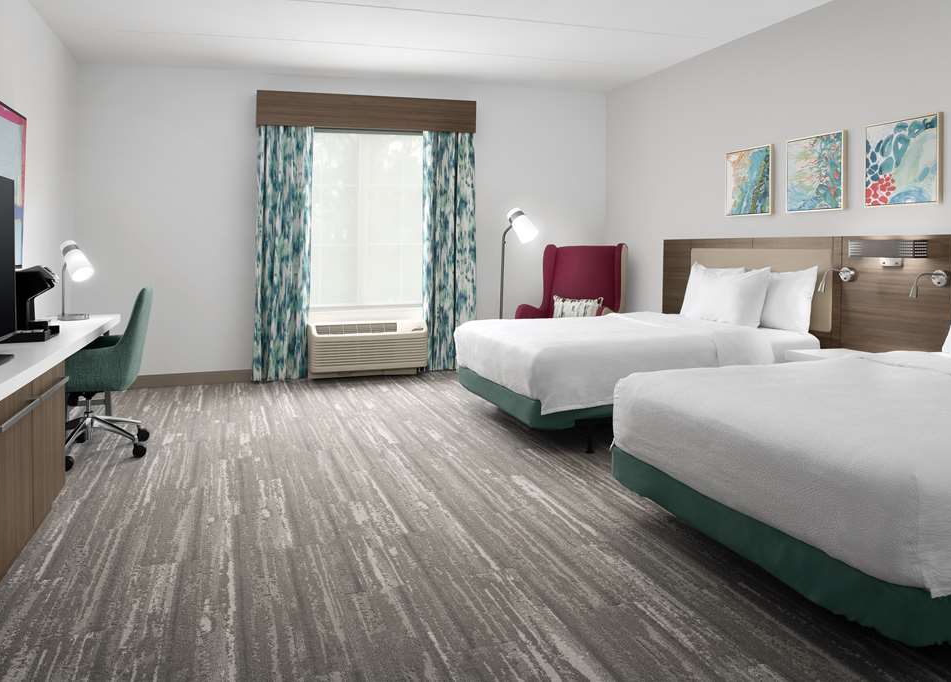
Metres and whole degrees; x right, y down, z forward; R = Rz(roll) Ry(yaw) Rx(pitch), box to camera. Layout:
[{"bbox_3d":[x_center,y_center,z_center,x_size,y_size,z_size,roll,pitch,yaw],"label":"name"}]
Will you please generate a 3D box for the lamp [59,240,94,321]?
[{"bbox_3d":[-2.904,-0.439,4.950,0.240,0.560,0.160,4,8,28],"label":"lamp"}]

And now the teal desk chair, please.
[{"bbox_3d":[-2.235,0.190,3.930,0.630,0.940,0.620,-2,7,-18],"label":"teal desk chair"}]

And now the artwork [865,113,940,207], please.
[{"bbox_3d":[2.411,-1.013,3.850,0.040,0.470,0.450,-2,8,-16],"label":"artwork"}]

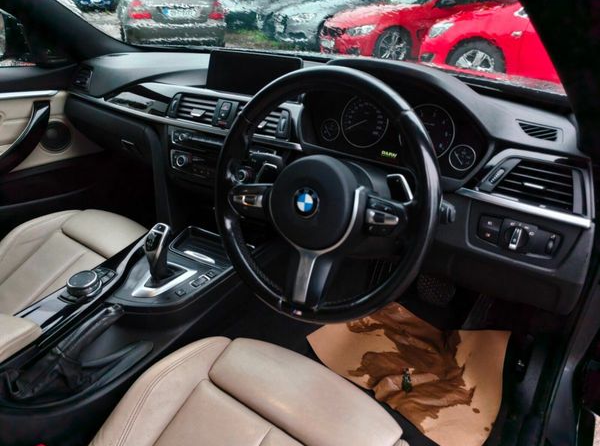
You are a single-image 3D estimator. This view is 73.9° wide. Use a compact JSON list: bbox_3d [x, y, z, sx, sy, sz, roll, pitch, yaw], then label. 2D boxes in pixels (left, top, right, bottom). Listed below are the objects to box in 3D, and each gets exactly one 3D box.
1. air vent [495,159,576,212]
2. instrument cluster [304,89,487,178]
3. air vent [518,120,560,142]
[{"bbox_3d":[0.352,-0.062,0.590,0.112,0.062,0.030,22,19,34],"label":"air vent"},{"bbox_3d":[0.177,-0.176,0.761,0.335,0.125,0.050,20,17,31],"label":"instrument cluster"},{"bbox_3d":[0.372,-0.142,0.619,0.064,0.016,0.045,20,49,31],"label":"air vent"}]

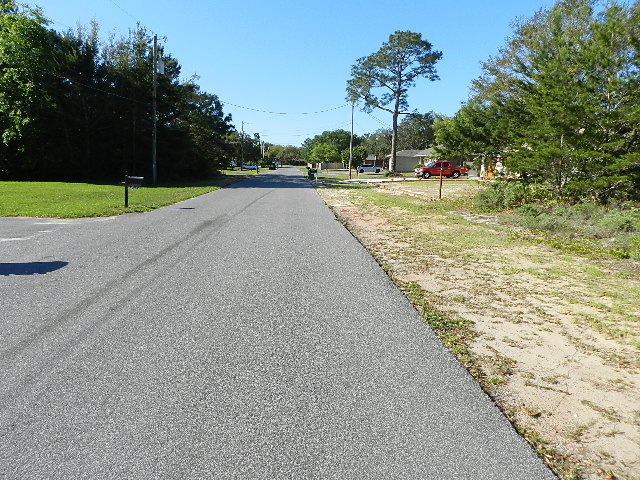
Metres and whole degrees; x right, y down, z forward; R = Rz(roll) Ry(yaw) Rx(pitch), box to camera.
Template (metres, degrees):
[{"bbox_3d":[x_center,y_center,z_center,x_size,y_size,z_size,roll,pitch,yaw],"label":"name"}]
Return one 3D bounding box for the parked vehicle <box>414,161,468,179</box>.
[{"bbox_3d":[12.923,-7.470,45.141,5.250,1.780,1.870,1,10,-4],"label":"parked vehicle"}]

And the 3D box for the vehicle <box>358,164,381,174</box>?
[{"bbox_3d":[8.690,-12.295,72.850,4.500,1.680,1.820,1,10,-4],"label":"vehicle"}]

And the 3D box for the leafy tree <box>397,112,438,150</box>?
[{"bbox_3d":[21.023,-20.939,90.927,10.000,12.000,10.000,1,10,-4],"label":"leafy tree"}]

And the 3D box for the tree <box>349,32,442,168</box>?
[{"bbox_3d":[9.067,-16.802,53.463,11.900,17.200,11.500,1,10,-4],"label":"tree"}]

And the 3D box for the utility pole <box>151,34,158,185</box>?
[{"bbox_3d":[-11.605,-9.036,30.070,0.320,10.290,0.320,3,10,-4],"label":"utility pole"}]

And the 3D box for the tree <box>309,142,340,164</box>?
[{"bbox_3d":[1.301,-22.727,114.374,7.600,7.000,7.400,1,10,-4],"label":"tree"}]

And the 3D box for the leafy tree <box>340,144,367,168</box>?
[{"bbox_3d":[7.662,-18.501,94.508,5.600,5.500,5.500,1,10,-4],"label":"leafy tree"}]

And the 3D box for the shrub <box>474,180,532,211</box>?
[{"bbox_3d":[6.984,-1.760,16.111,2.000,1.000,1.800,1,10,-4],"label":"shrub"}]

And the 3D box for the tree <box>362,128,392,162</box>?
[{"bbox_3d":[15.012,-23.881,111.035,8.500,10.800,8.500,1,10,-4],"label":"tree"}]

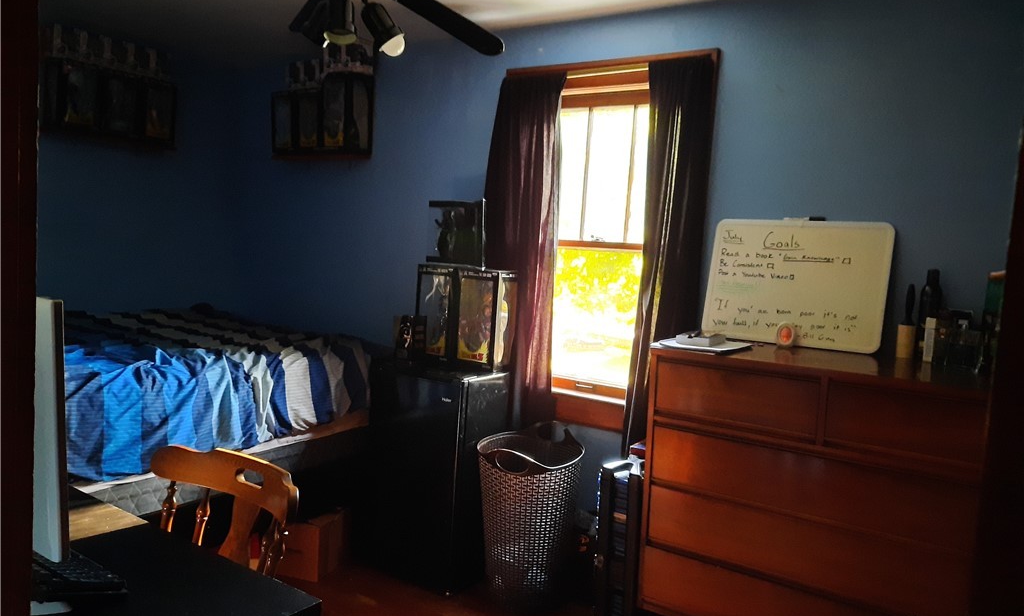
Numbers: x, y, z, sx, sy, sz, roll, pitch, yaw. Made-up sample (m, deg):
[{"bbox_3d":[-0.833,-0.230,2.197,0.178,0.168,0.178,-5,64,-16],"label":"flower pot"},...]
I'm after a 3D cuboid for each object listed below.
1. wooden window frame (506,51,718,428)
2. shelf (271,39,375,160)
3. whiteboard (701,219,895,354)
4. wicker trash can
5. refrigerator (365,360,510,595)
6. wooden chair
[{"bbox_3d":[0.338,-0.257,3.033,0.939,1.471,0.090,6,5,34],"label":"wooden window frame"},{"bbox_3d":[-0.974,-1.054,3.804,0.582,0.565,0.160,6,5,34],"label":"shelf"},{"bbox_3d":[0.972,-0.086,2.550,0.591,0.438,0.020,6,-8,34],"label":"whiteboard"},{"bbox_3d":[0.061,0.761,2.709,0.387,0.615,0.387,3,4,0],"label":"wicker trash can"},{"bbox_3d":[-0.293,0.626,2.986,0.435,0.800,0.430,6,5,28],"label":"refrigerator"},{"bbox_3d":[-0.723,0.720,1.384,0.440,0.810,0.480,5,5,26],"label":"wooden chair"}]

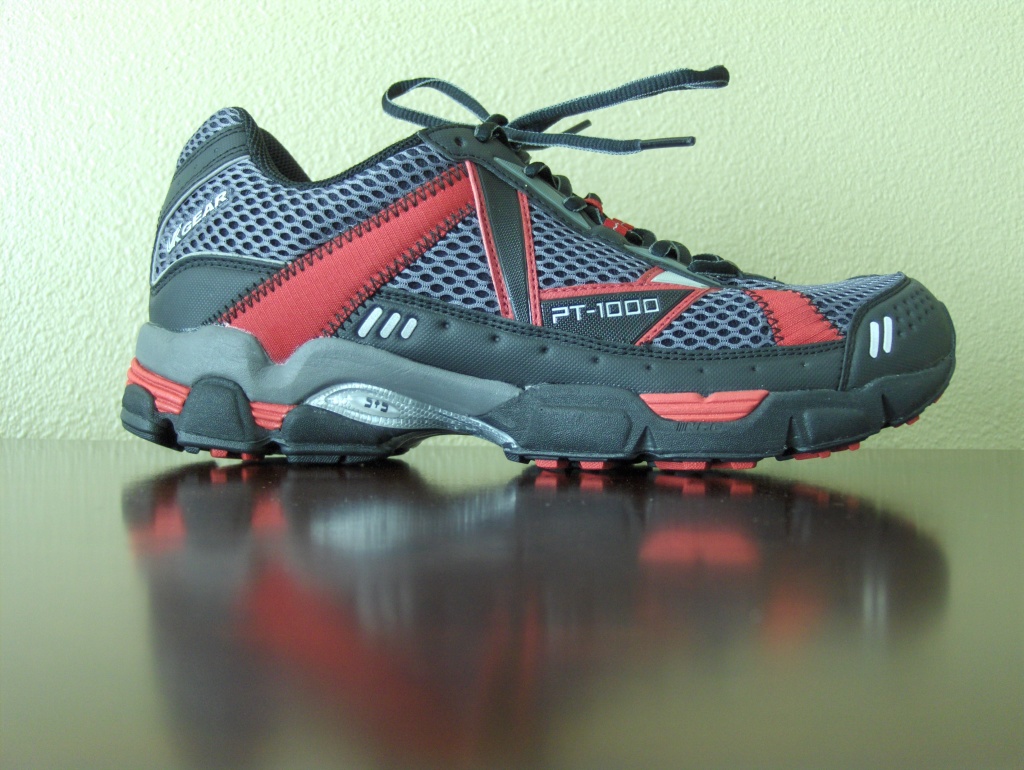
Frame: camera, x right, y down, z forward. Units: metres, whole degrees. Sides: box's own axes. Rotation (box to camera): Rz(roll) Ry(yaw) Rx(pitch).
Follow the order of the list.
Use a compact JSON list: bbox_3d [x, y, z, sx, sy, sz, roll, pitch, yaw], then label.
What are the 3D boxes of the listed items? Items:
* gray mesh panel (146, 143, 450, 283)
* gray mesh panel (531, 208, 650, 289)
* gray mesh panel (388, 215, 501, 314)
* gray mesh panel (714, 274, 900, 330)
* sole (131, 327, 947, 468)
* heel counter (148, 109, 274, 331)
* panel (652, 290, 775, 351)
[{"bbox_3d":[-0.071,-0.058,0.348,0.105,0.047,0.032,1,1,6],"label":"gray mesh panel"},{"bbox_3d":[0.025,-0.045,0.344,0.040,0.027,0.020,1,1,0],"label":"gray mesh panel"},{"bbox_3d":[-0.022,-0.040,0.338,0.037,0.033,0.013,1,1,0],"label":"gray mesh panel"},{"bbox_3d":[0.103,-0.029,0.357,0.065,0.022,0.055,1,1,0],"label":"gray mesh panel"},{"bbox_3d":[0.009,0.003,0.374,0.298,0.049,0.108,1,1,0],"label":"sole"},{"bbox_3d":[-0.103,-0.059,0.370,0.053,0.078,0.069,1,1,0],"label":"heel counter"},{"bbox_3d":[0.065,-0.021,0.334,0.039,0.020,0.018,1,1,0],"label":"panel"}]

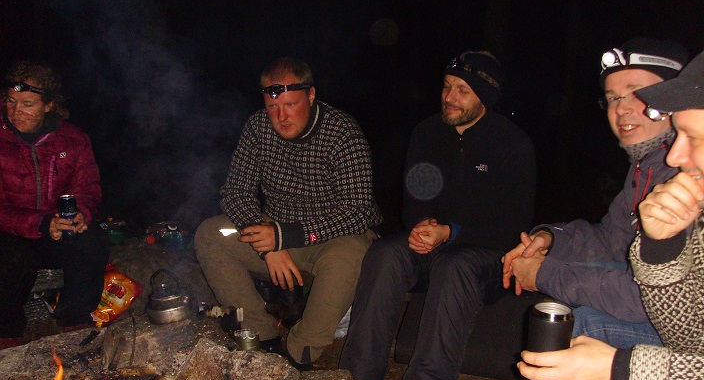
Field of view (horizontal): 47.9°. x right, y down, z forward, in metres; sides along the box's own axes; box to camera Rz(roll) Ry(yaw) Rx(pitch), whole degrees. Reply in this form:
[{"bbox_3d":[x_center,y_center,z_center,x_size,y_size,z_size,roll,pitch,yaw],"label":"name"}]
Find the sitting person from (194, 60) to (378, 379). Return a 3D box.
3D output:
[{"bbox_3d":[-0.185,0.067,2.799,0.540,1.070,0.710,4,8,26],"label":"sitting person"}]

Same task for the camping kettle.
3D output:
[{"bbox_3d":[-0.623,0.363,2.700,0.150,0.165,0.135,-1,9,32],"label":"camping kettle"}]

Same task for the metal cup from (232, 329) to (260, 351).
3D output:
[{"bbox_3d":[-0.315,0.450,2.380,0.075,0.066,0.075,0,7,0],"label":"metal cup"}]

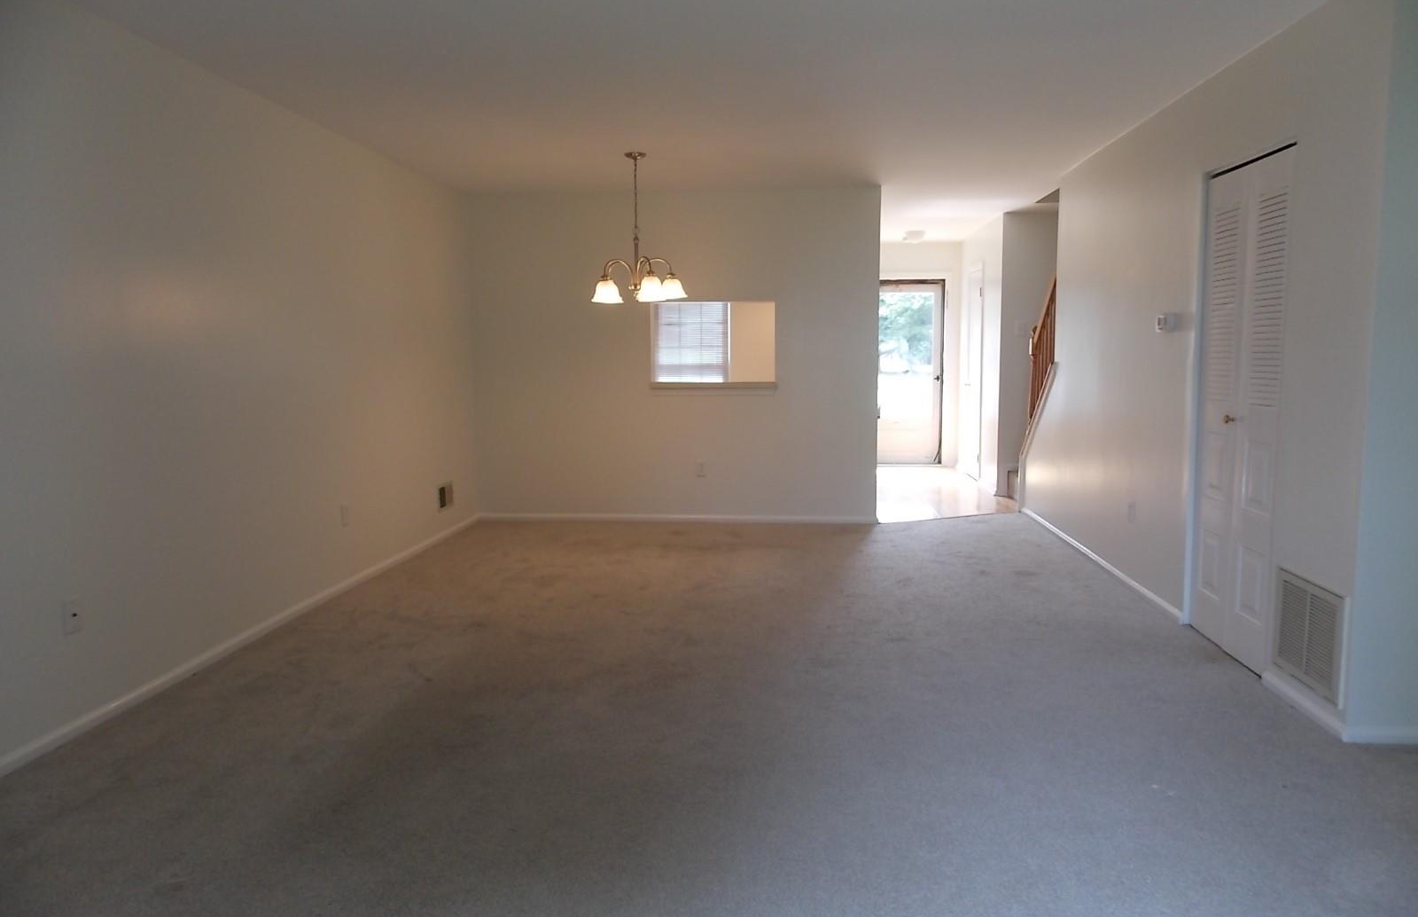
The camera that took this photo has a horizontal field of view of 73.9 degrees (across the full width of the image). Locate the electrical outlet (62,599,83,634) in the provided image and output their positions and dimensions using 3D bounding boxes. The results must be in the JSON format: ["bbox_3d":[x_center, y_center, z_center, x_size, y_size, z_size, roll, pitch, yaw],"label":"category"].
[{"bbox_3d":[-2.133,0.529,3.166,0.010,0.116,0.073,0,6,5],"label":"electrical outlet"}]

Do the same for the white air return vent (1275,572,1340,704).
[{"bbox_3d":[2.085,0.612,3.275,0.022,0.362,0.425,0,6,5],"label":"white air return vent"}]

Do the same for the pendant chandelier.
[{"bbox_3d":[-0.431,-1.377,5.653,0.600,0.860,0.610,0,6,5],"label":"pendant chandelier"}]

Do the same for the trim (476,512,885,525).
[{"bbox_3d":[-0.270,0.448,7.079,3.010,0.076,0.017,0,6,5],"label":"trim"}]

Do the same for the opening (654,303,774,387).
[{"bbox_3d":[0.034,-0.852,6.964,0.905,0.610,0.120,0,6,5],"label":"opening"}]

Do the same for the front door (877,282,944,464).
[{"bbox_3d":[2.154,-0.944,10.509,0.890,2.020,0.050,0,6,5],"label":"front door"}]

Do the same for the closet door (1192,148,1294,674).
[{"bbox_3d":[2.196,-0.180,3.877,0.037,1.990,0.735,0,6,5],"label":"closet door"}]

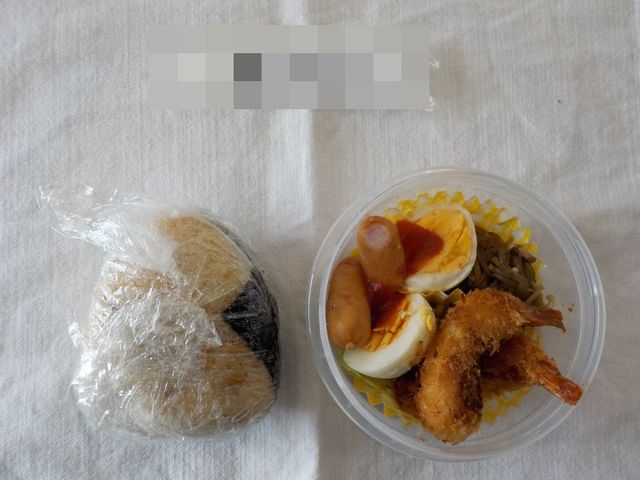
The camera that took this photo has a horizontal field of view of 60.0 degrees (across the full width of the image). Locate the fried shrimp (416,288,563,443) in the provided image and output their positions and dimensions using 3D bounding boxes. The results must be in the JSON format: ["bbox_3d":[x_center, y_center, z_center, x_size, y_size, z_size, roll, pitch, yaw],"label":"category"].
[{"bbox_3d":[0.069,0.050,0.240,0.079,0.028,0.047,-45,85,-5],"label":"fried shrimp"}]

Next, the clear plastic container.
[{"bbox_3d":[0.062,0.032,0.258,0.135,0.038,0.135,0,83,0],"label":"clear plastic container"}]

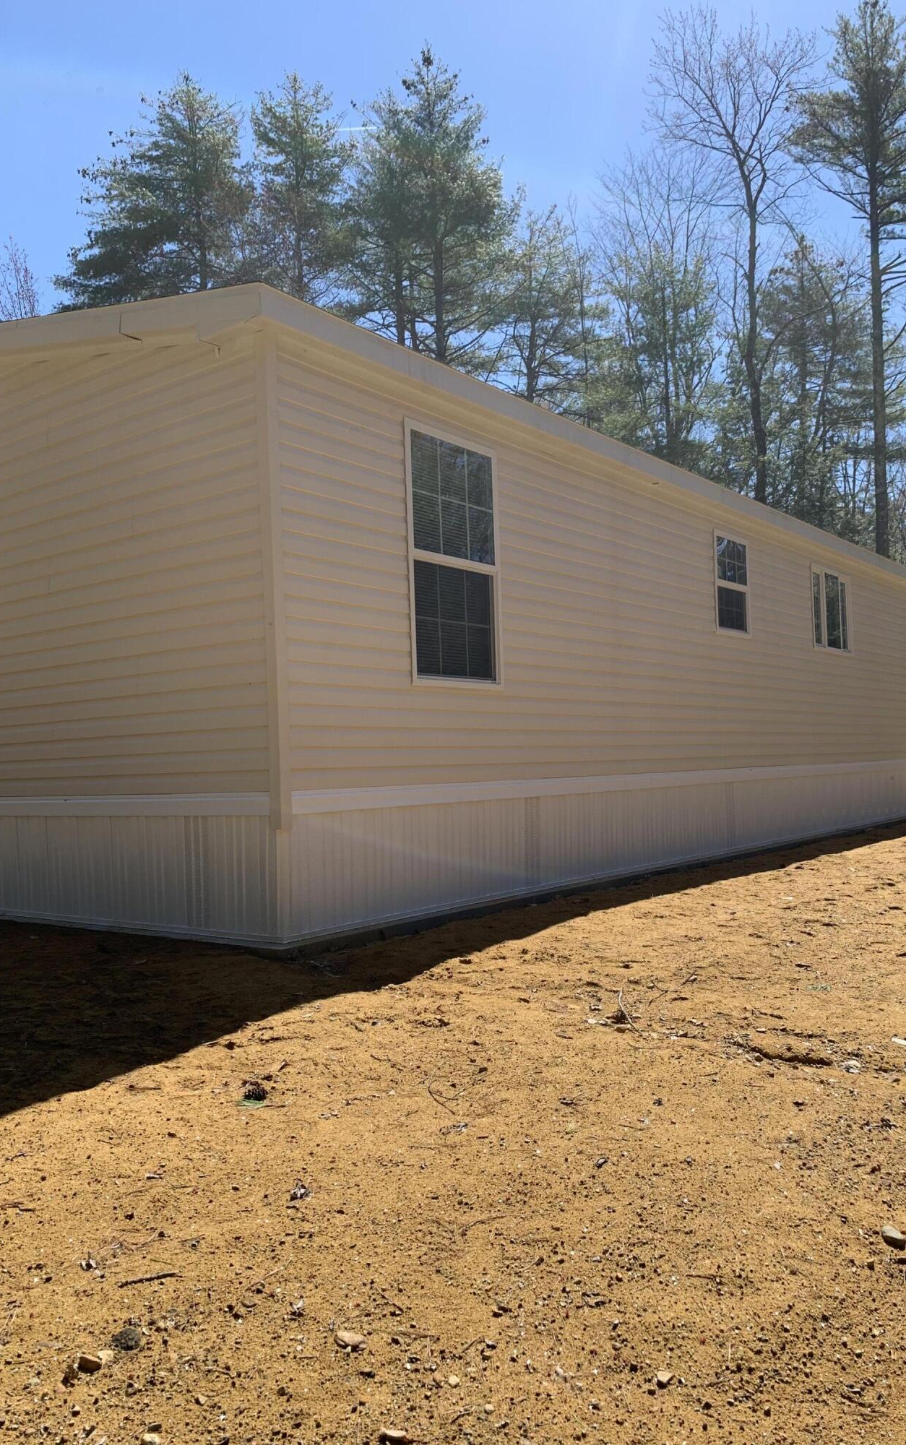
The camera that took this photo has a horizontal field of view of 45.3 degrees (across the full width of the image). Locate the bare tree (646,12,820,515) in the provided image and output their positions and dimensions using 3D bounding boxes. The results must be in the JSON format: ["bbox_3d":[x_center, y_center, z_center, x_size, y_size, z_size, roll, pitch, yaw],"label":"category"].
[{"bbox_3d":[7.171,-8.022,26.830,4.128,19.584,4.128,-2,-2,0],"label":"bare tree"}]

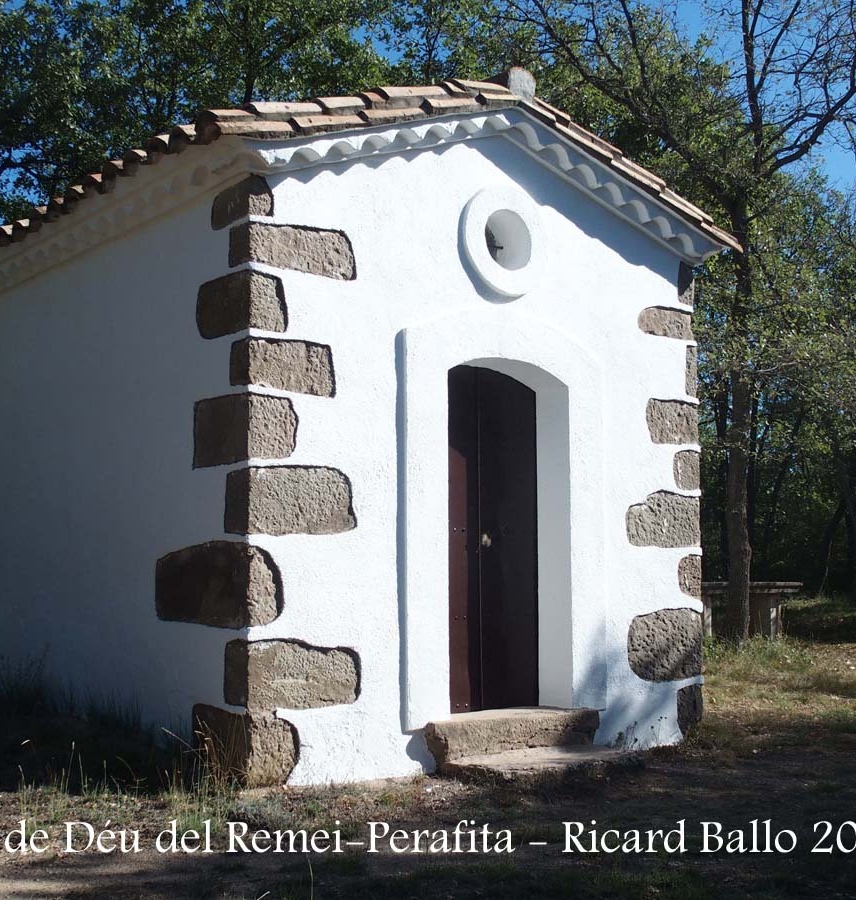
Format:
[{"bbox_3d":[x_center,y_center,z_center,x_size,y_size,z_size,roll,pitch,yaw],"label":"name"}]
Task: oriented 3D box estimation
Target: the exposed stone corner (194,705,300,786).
[{"bbox_3d":[-1.016,1.600,7.250,0.322,0.420,0.602,3,-6,-38],"label":"exposed stone corner"}]

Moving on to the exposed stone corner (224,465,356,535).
[{"bbox_3d":[-0.756,0.289,7.334,0.697,0.384,0.253,3,-6,-38],"label":"exposed stone corner"}]

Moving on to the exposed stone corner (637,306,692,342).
[{"bbox_3d":[1.588,-0.883,9.259,0.553,0.214,0.245,3,-6,-38],"label":"exposed stone corner"}]

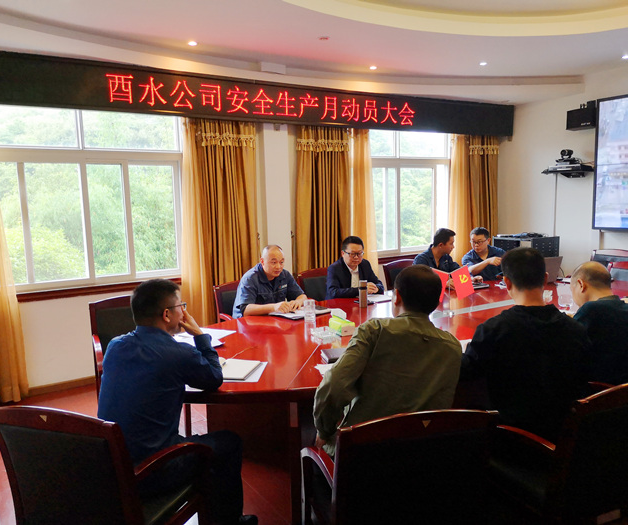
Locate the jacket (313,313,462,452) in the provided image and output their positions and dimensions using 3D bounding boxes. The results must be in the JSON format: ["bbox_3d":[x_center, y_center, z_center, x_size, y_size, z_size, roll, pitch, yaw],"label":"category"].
[{"bbox_3d":[0.278,0.520,2.083,0.560,0.620,0.480,-3,7,-12],"label":"jacket"}]

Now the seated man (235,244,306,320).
[{"bbox_3d":[-0.245,0.488,4.212,0.550,1.250,0.760,-7,9,-38],"label":"seated man"}]

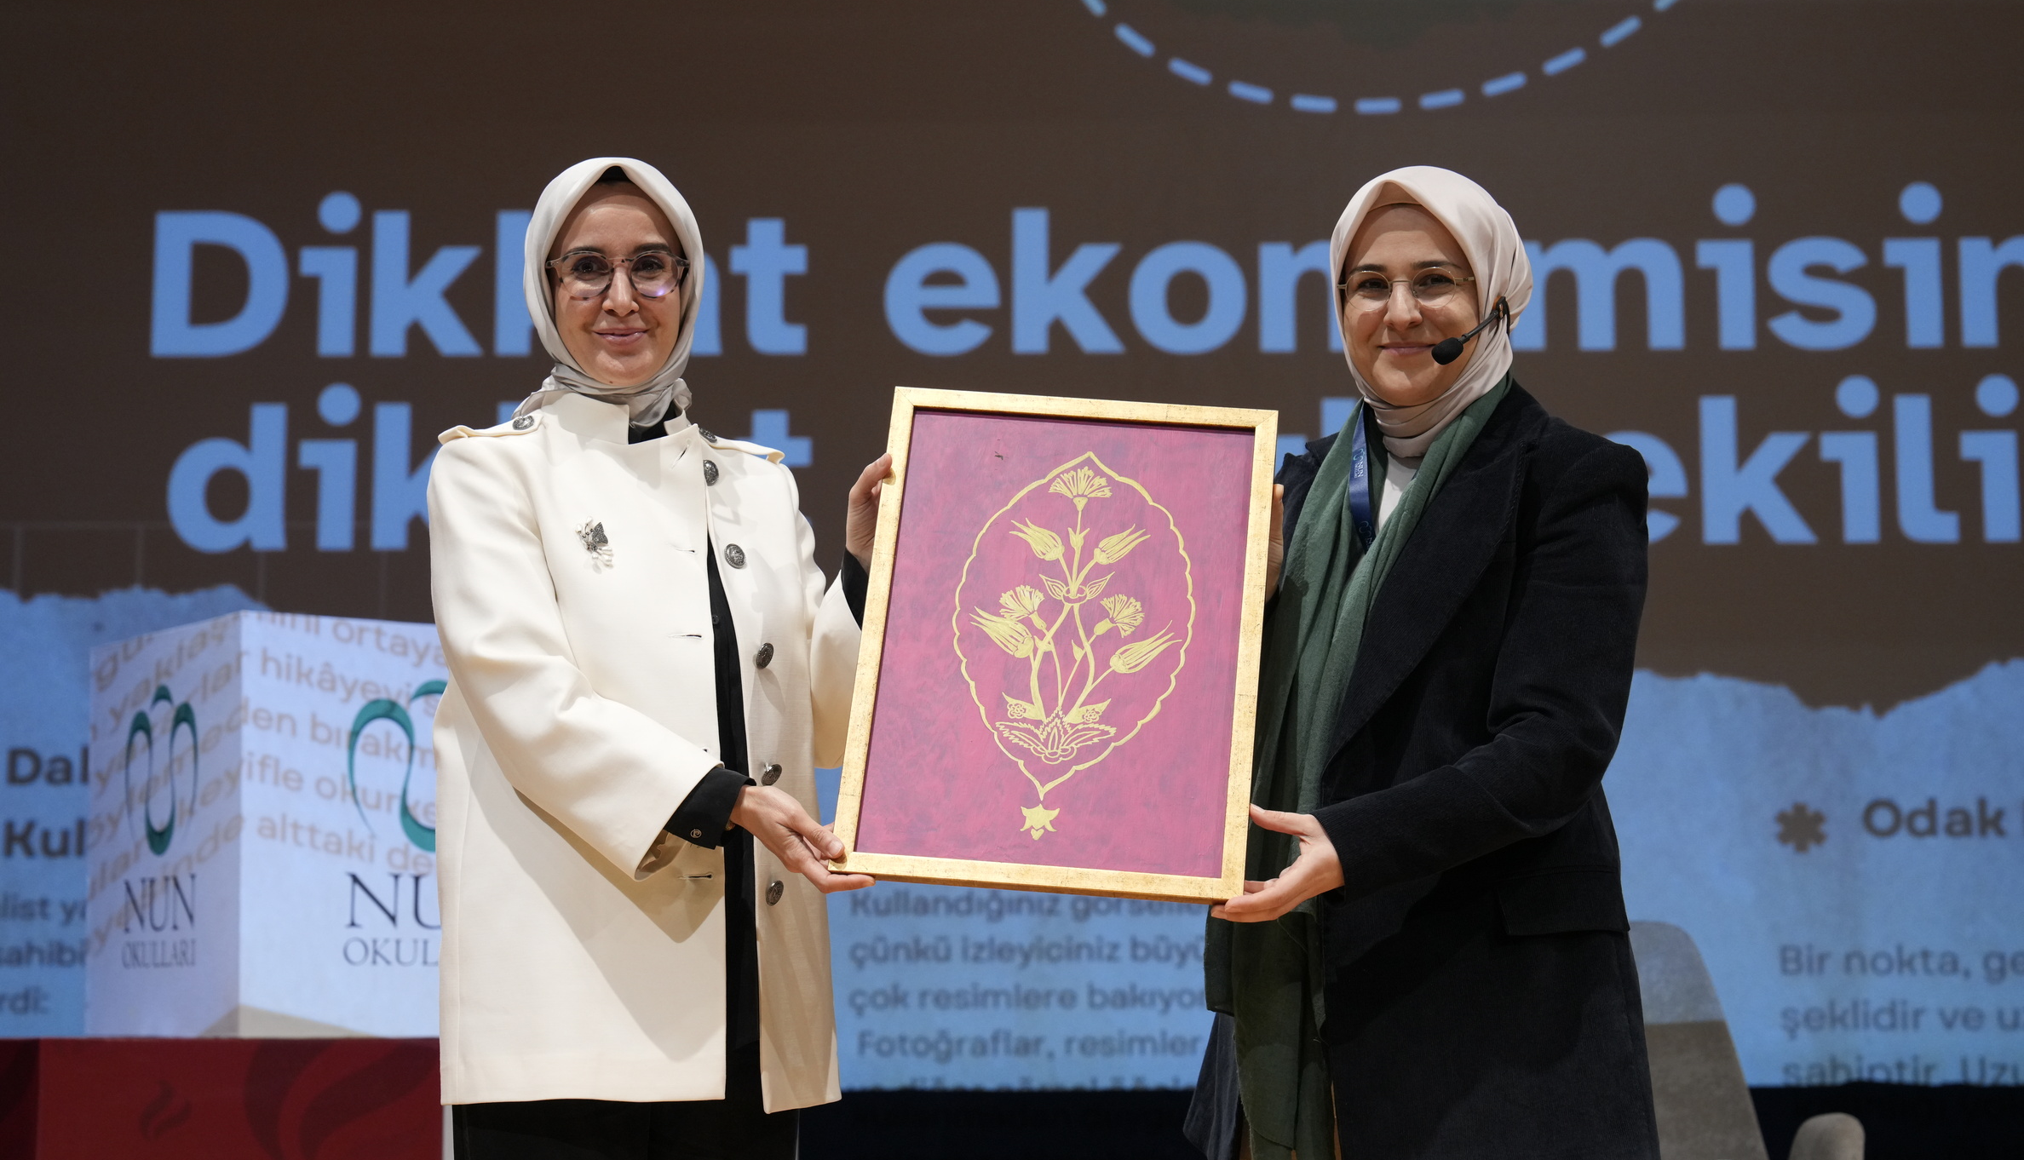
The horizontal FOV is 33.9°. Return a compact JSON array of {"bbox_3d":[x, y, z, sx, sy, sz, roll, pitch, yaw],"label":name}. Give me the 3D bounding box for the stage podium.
[{"bbox_3d":[-1.232,0.473,6.082,0.710,0.720,0.710,5,-9,-36],"label":"stage podium"}]

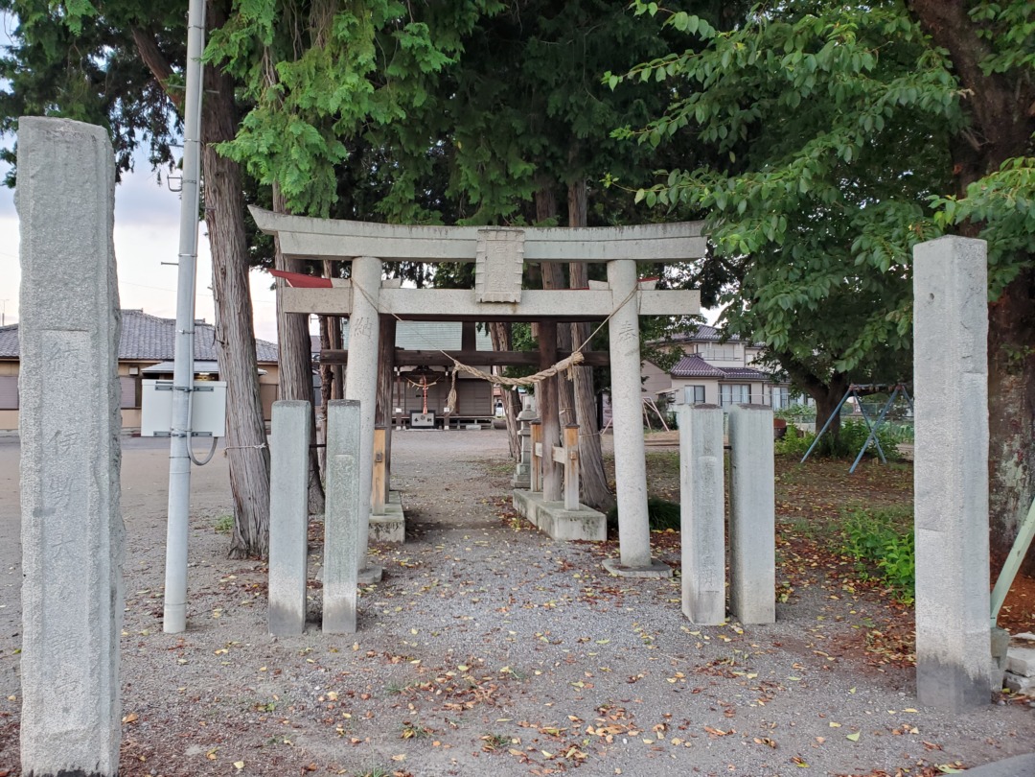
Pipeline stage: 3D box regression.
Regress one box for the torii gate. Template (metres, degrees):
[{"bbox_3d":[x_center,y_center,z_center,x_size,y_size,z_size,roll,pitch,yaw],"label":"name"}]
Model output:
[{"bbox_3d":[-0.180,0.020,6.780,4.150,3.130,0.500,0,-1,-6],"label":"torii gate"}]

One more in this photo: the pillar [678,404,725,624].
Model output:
[{"bbox_3d":[1.266,0.824,5.297,0.217,1.490,0.217,0,-1,-7],"label":"pillar"}]

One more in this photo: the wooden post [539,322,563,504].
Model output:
[{"bbox_3d":[0.409,0.258,9.717,0.220,2.260,0.220,-1,-1,-8],"label":"wooden post"}]

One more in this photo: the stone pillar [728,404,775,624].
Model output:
[{"bbox_3d":[1.597,0.824,5.309,0.218,1.490,0.218,0,-1,-6],"label":"stone pillar"}]

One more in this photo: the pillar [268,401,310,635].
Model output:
[{"bbox_3d":[-1.490,0.821,5.075,0.217,1.490,0.217,0,-1,-9],"label":"pillar"}]

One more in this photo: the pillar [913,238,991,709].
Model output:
[{"bbox_3d":[2.186,0.414,3.924,0.230,2.300,0.230,0,-1,-19],"label":"pillar"}]

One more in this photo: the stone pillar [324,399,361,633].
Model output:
[{"bbox_3d":[-1.157,0.821,5.093,0.213,1.490,0.213,0,-1,-10],"label":"stone pillar"}]

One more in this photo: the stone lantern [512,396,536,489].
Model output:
[{"bbox_3d":[0.196,0.963,13.287,0.530,1.420,0.530,0,-1,-8],"label":"stone lantern"}]

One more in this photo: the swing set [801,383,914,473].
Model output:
[{"bbox_3d":[7.790,0.810,17.100,1.950,1.830,2.250,0,-1,-3],"label":"swing set"}]

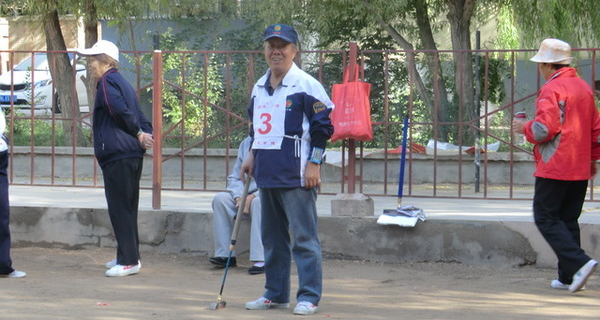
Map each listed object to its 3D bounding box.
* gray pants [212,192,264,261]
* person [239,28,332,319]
[{"bbox_3d":[-0.359,0.469,15.150,0.400,0.500,0.560,1,3,19],"label":"gray pants"},{"bbox_3d":[-0.065,0.044,12.600,0.540,1.700,0.380,2,3,30],"label":"person"}]

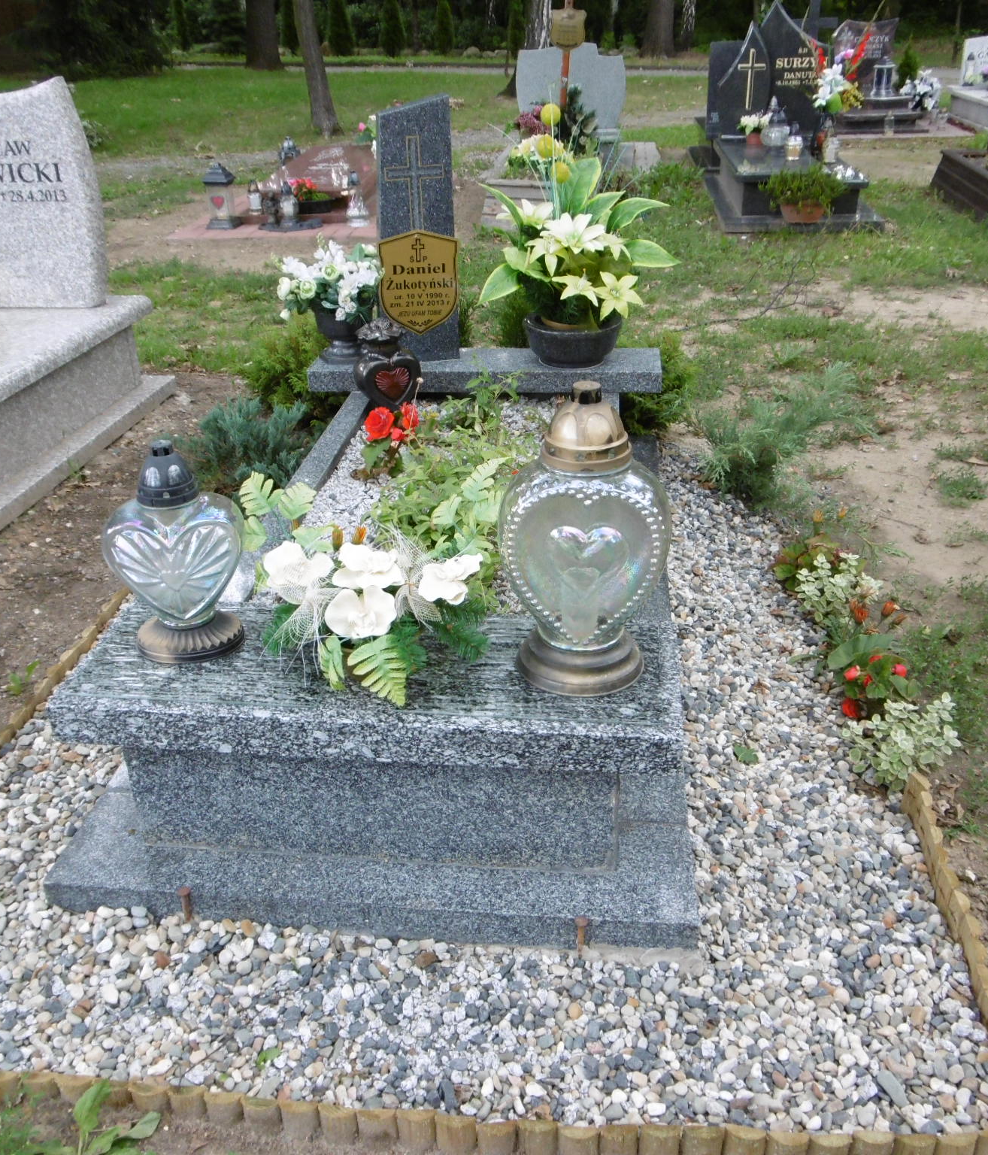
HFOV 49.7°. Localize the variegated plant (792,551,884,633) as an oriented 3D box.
[{"bbox_3d":[0.716,0.033,2.220,0.175,0.150,0.165,2,29,6],"label":"variegated plant"}]

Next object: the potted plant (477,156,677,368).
[{"bbox_3d":[0.214,-0.809,2.769,0.530,0.510,0.420,2,29,6],"label":"potted plant"}]

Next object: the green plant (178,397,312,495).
[{"bbox_3d":[-0.679,-0.356,2.933,0.370,0.250,0.320,2,29,6],"label":"green plant"}]

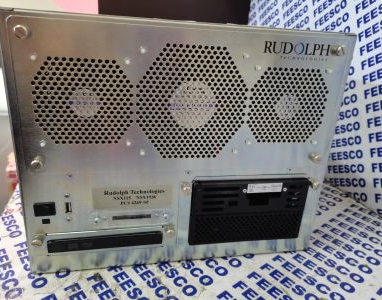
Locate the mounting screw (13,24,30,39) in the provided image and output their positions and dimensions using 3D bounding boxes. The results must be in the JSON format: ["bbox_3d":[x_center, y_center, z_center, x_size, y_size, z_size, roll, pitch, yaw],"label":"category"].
[{"bbox_3d":[-0.147,-0.102,0.260,0.011,0.011,0.009,-1,20,-11],"label":"mounting screw"}]

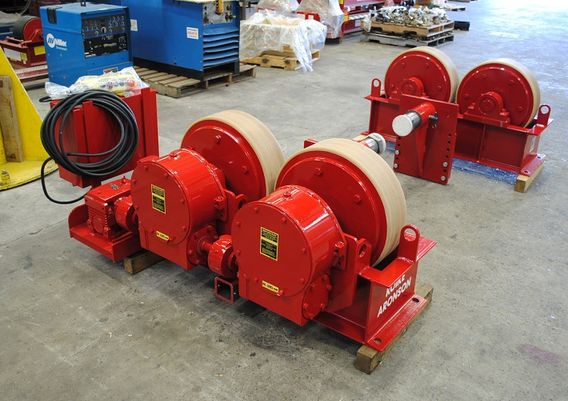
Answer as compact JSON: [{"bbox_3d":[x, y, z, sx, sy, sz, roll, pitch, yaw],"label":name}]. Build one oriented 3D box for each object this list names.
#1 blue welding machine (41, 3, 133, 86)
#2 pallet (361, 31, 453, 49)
[{"bbox_3d":[-2.055,-1.561,5.909,0.600,0.988,0.620,18,29,29],"label":"blue welding machine"},{"bbox_3d":[2.456,-3.199,10.770,1.223,0.131,1.184,18,30,30],"label":"pallet"}]

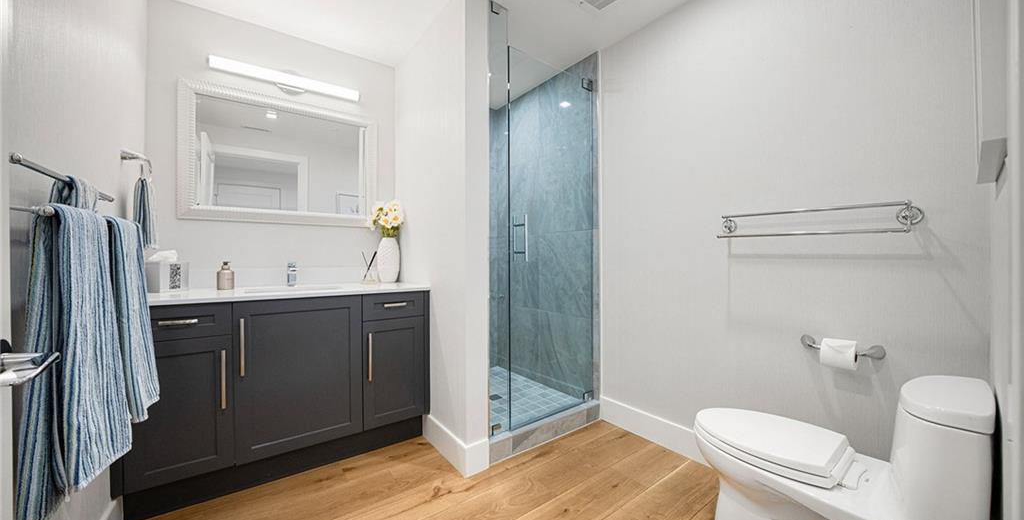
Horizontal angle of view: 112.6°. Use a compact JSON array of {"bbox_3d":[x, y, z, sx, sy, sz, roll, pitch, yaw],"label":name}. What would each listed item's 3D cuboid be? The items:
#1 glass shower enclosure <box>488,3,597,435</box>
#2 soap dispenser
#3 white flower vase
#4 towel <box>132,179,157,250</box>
[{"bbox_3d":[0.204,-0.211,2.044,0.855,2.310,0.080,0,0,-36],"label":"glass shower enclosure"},{"bbox_3d":[-1.569,0.084,1.871,0.072,0.153,0.072,0,0,30],"label":"soap dispenser"},{"bbox_3d":[-0.856,-0.001,2.374,0.152,0.317,0.152,0,0,-36],"label":"white flower vase"},{"bbox_3d":[-1.561,-0.195,1.459,0.055,0.295,0.160,0,0,-36],"label":"towel"}]

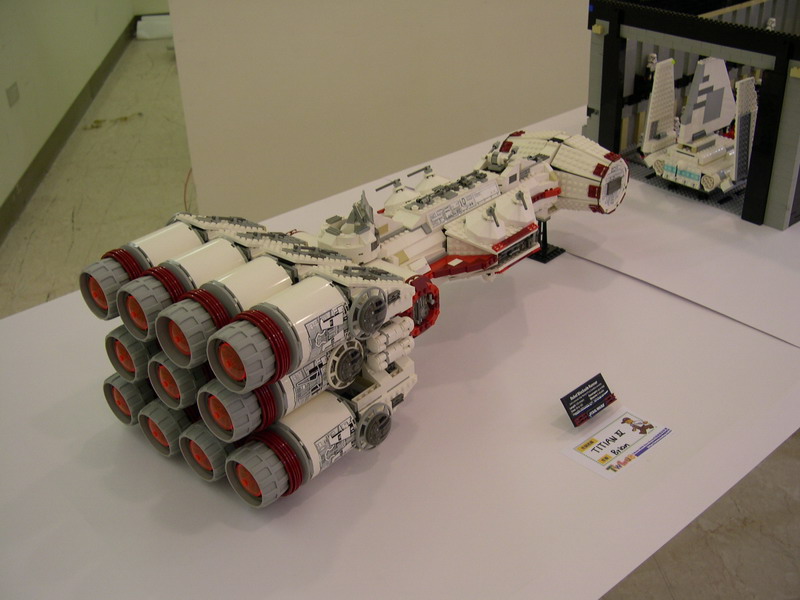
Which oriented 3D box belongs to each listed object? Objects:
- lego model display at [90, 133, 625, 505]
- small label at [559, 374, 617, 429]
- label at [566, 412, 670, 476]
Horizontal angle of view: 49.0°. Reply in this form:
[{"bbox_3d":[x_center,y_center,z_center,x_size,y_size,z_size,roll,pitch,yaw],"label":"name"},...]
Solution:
[{"bbox_3d":[0.022,-0.055,0.979,0.256,0.203,0.685,22,38,37],"label":"lego model display"},{"bbox_3d":[0.186,0.100,0.873,0.064,0.032,0.005,-25,-4,-34],"label":"small label"},{"bbox_3d":[0.207,0.133,0.833,0.099,0.002,0.056,-25,36,-34],"label":"label"}]

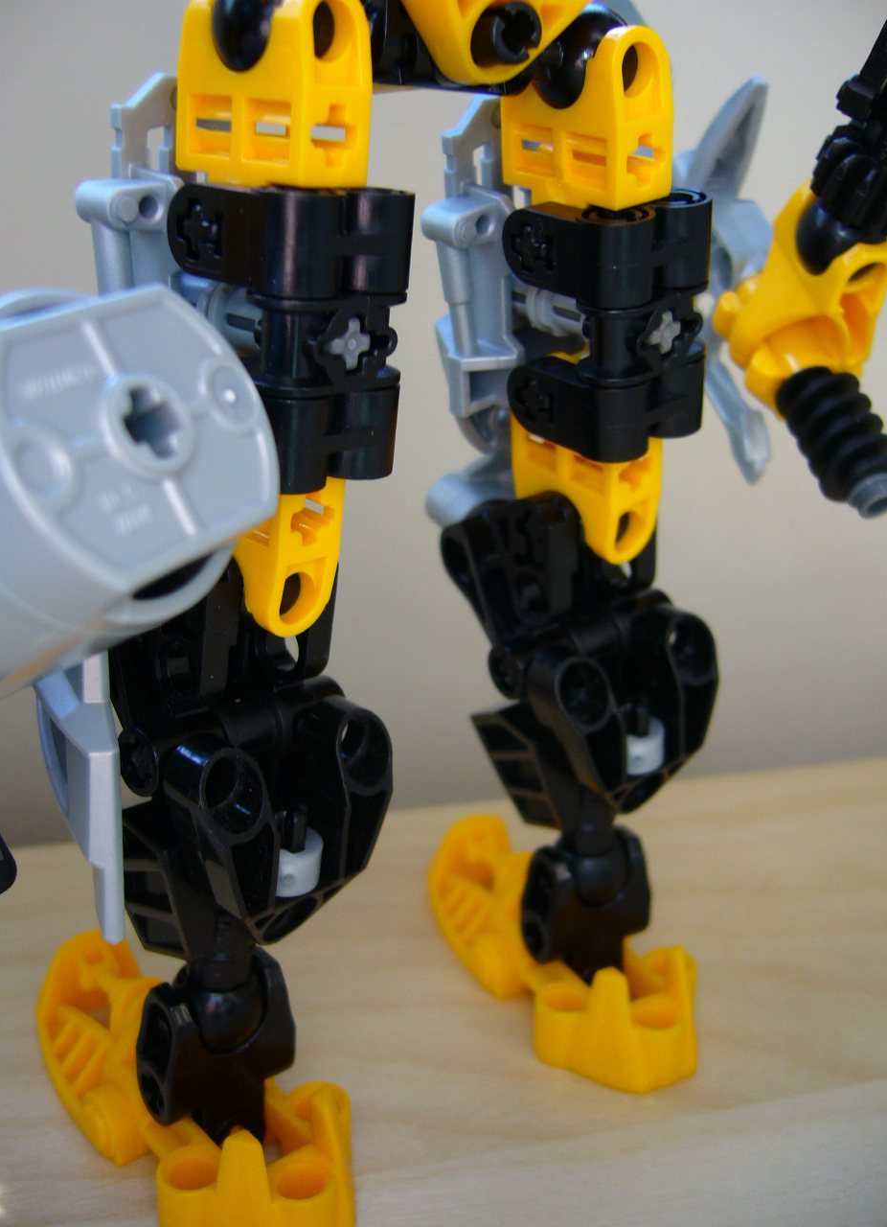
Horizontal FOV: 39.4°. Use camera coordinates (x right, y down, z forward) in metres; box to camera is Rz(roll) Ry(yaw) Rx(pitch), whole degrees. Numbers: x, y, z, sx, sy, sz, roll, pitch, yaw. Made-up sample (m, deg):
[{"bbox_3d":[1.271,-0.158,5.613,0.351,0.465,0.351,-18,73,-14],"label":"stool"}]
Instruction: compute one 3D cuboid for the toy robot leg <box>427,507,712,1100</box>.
[{"bbox_3d":[0.015,0.016,0.152,0.027,0.065,0.045,-9,20,-31],"label":"toy robot leg"}]

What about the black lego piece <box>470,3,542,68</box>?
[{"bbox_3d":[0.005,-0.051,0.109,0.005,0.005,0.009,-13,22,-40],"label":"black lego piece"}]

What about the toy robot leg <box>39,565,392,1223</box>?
[{"bbox_3d":[-0.025,0.023,0.125,0.027,0.065,0.045,-9,20,-31],"label":"toy robot leg"}]

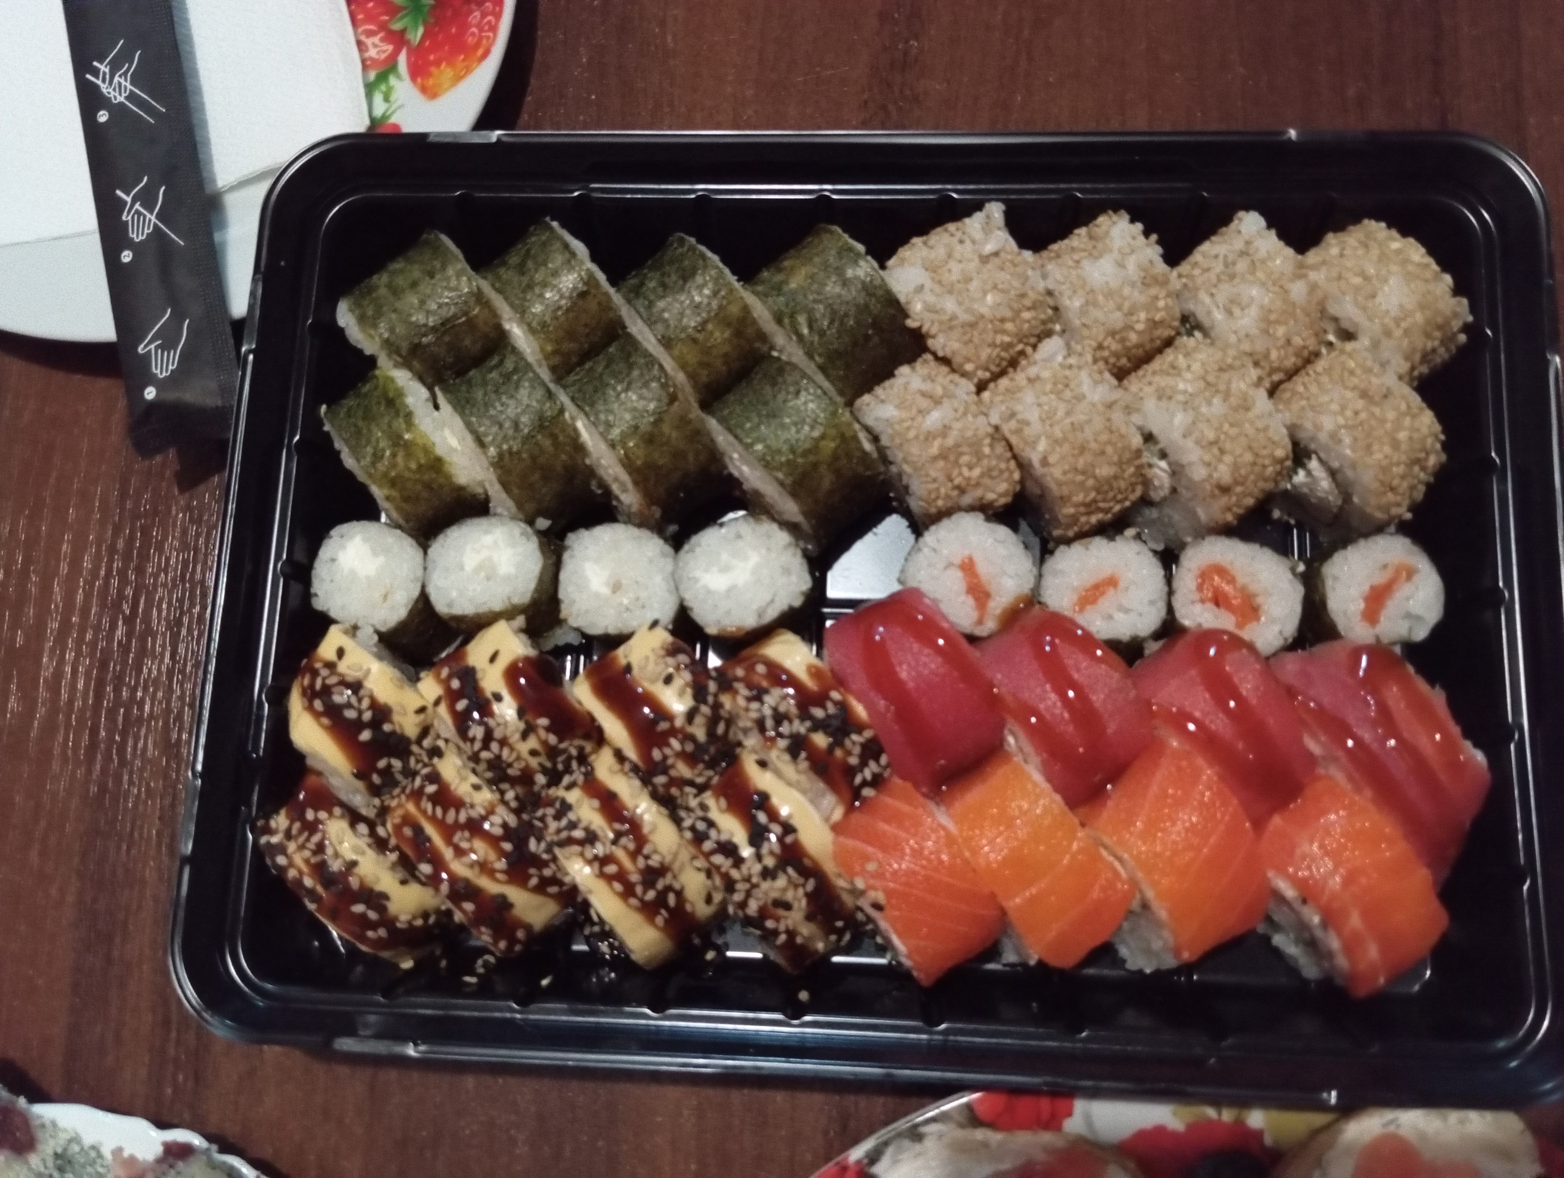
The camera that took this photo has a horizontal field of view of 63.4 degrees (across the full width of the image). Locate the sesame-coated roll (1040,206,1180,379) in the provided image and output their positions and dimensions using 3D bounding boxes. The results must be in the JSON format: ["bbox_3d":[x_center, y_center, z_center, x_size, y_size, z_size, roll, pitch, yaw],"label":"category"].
[{"bbox_3d":[0.087,-0.078,0.339,0.026,0.038,0.037,-32,78,-2],"label":"sesame-coated roll"}]

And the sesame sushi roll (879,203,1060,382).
[{"bbox_3d":[0.050,-0.079,0.342,0.029,0.038,0.038,-34,78,-3],"label":"sesame sushi roll"}]

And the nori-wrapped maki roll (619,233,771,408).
[{"bbox_3d":[-0.021,-0.066,0.315,0.025,0.031,0.032,-35,79,-3],"label":"nori-wrapped maki roll"}]

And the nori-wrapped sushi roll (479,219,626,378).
[{"bbox_3d":[-0.056,-0.071,0.318,0.025,0.037,0.039,-40,80,-4],"label":"nori-wrapped sushi roll"}]

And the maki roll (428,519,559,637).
[{"bbox_3d":[-0.069,-0.003,0.311,0.028,0.026,0.025,1,80,4],"label":"maki roll"}]

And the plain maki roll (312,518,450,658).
[{"bbox_3d":[-0.107,0.000,0.344,0.030,0.027,0.030,-1,79,4],"label":"plain maki roll"}]

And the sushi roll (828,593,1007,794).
[{"bbox_3d":[0.033,0.022,0.293,0.027,0.040,0.043,-30,79,-2],"label":"sushi roll"}]

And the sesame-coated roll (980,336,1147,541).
[{"bbox_3d":[0.067,-0.035,0.302,0.026,0.032,0.034,-31,78,-2],"label":"sesame-coated roll"}]

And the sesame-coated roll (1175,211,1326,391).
[{"bbox_3d":[0.112,-0.068,0.305,0.025,0.032,0.033,-33,78,-2],"label":"sesame-coated roll"}]

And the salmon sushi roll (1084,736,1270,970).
[{"bbox_3d":[0.096,0.064,0.310,0.026,0.039,0.045,-31,78,-2],"label":"salmon sushi roll"}]

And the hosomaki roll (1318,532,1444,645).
[{"bbox_3d":[0.134,0.003,0.293,0.026,0.026,0.027,2,79,5],"label":"hosomaki roll"}]

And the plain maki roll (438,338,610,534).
[{"bbox_3d":[-0.070,-0.041,0.342,0.025,0.041,0.042,-34,78,-3],"label":"plain maki roll"}]

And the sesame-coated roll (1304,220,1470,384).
[{"bbox_3d":[0.148,-0.070,0.306,0.025,0.035,0.039,-27,79,-2],"label":"sesame-coated roll"}]

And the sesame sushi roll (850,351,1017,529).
[{"bbox_3d":[0.037,-0.035,0.305,0.027,0.031,0.032,-31,78,-2],"label":"sesame sushi roll"}]

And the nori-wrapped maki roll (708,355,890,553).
[{"bbox_3d":[0.004,-0.035,0.335,0.027,0.041,0.043,-34,78,-3],"label":"nori-wrapped maki roll"}]

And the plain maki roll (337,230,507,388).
[{"bbox_3d":[-0.089,-0.069,0.322,0.027,0.030,0.031,-35,79,-3],"label":"plain maki roll"}]

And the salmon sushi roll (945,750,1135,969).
[{"bbox_3d":[0.063,0.066,0.312,0.027,0.039,0.044,-31,78,-2],"label":"salmon sushi roll"}]

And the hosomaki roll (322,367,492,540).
[{"bbox_3d":[-0.092,-0.034,0.313,0.025,0.037,0.043,-37,80,-4],"label":"hosomaki roll"}]

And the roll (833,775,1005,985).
[{"bbox_3d":[0.031,0.065,0.287,0.023,0.038,0.041,-32,79,-3],"label":"roll"}]

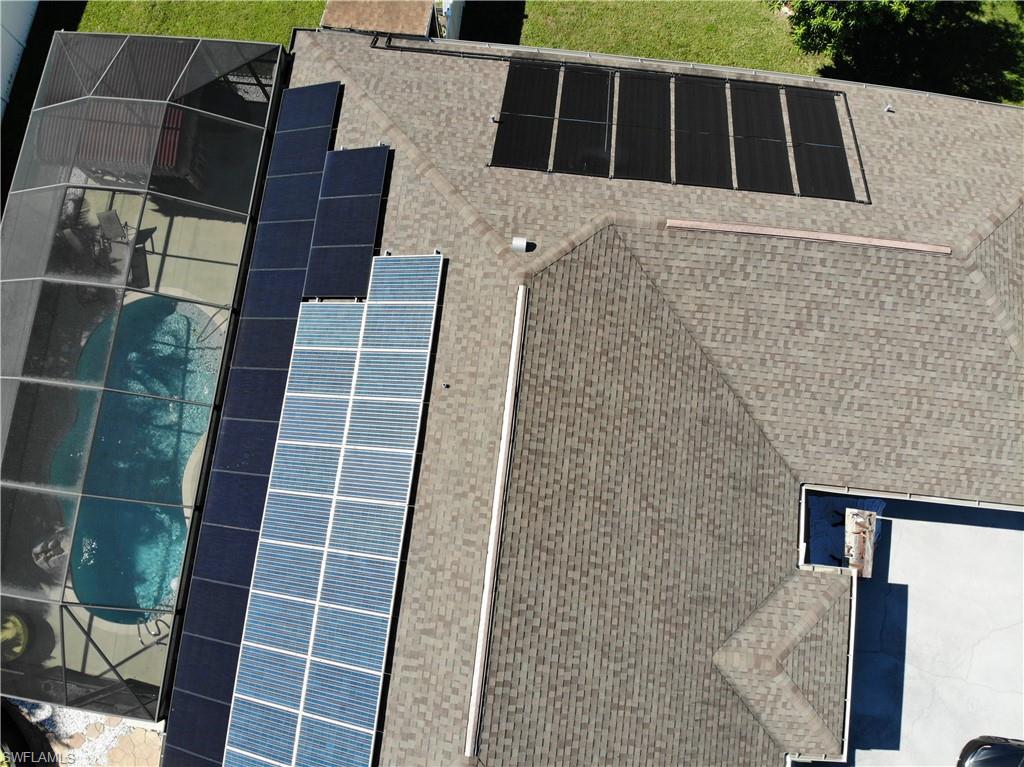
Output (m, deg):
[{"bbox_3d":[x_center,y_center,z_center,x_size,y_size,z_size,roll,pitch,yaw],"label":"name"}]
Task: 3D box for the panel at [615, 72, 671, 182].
[{"bbox_3d":[2.985,-5.860,16.026,1.210,0.060,3.580,6,59,1],"label":"panel"}]

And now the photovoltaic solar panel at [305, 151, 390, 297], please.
[{"bbox_3d":[-3.594,-3.513,15.460,1.623,0.045,3.417,3,79,22],"label":"photovoltaic solar panel"}]

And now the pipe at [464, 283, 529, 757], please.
[{"bbox_3d":[-0.236,2.284,12.937,0.180,0.100,8.488,6,80,1],"label":"pipe"}]

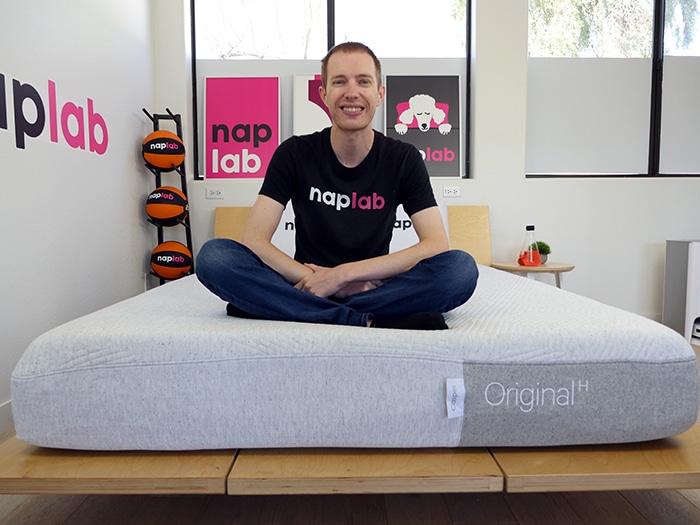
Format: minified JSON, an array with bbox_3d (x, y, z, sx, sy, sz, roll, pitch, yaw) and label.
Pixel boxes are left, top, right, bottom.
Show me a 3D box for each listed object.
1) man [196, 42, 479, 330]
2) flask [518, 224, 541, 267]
[{"bbox_3d":[-0.036,-0.243,1.435,0.800,0.780,0.620,0,5,0],"label":"man"},{"bbox_3d":[1.058,-0.098,2.850,0.134,0.240,0.134,0,5,-1],"label":"flask"}]

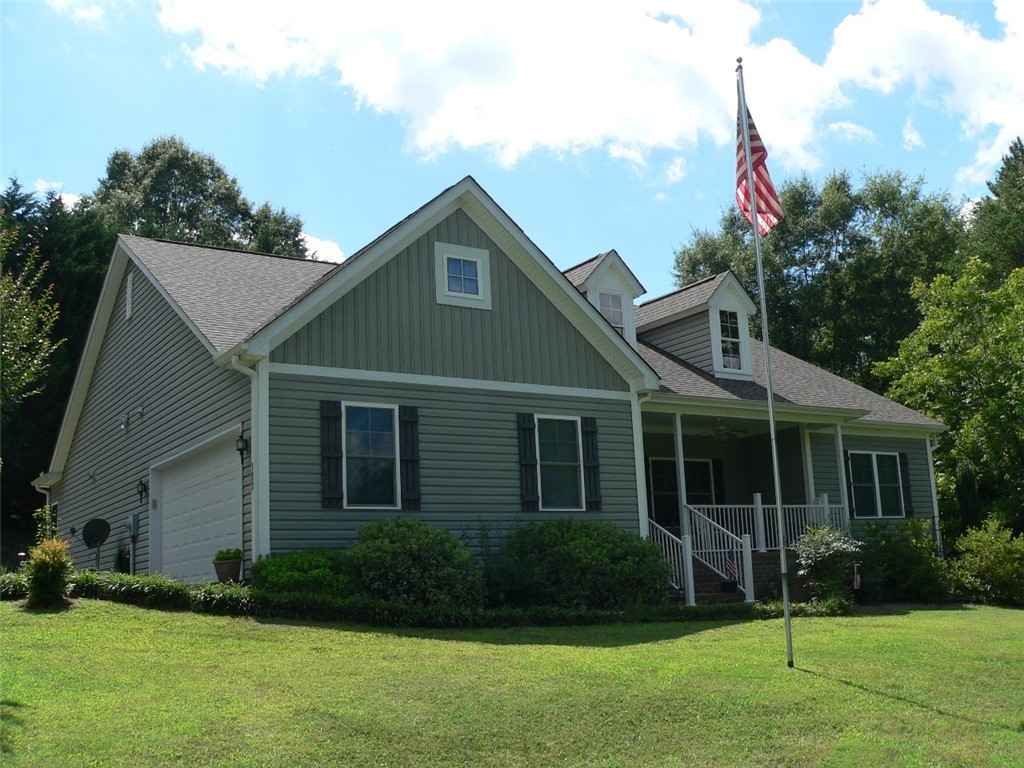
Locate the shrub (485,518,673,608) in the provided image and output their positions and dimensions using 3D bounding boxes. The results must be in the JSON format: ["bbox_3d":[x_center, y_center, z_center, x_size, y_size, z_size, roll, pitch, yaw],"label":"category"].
[{"bbox_3d":[0.946,2.622,15.539,2.750,1.330,1.600,5,-13,-32],"label":"shrub"}]

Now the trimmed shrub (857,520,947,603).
[{"bbox_3d":[8.391,3.841,22.972,1.968,1.715,1.673,5,-13,-32],"label":"trimmed shrub"}]

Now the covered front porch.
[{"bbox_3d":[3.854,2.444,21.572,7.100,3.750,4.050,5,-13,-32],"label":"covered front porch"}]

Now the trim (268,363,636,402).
[{"bbox_3d":[-0.637,-0.015,16.045,6.250,0.140,0.045,5,-13,-32],"label":"trim"}]

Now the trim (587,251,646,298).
[{"bbox_3d":[2.306,-2.496,23.917,1.790,1.080,0.120,5,-13,-32],"label":"trim"}]

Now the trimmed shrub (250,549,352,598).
[{"bbox_3d":[-2.588,2.386,13.332,1.298,0.611,1.168,5,-13,-32],"label":"trimmed shrub"}]

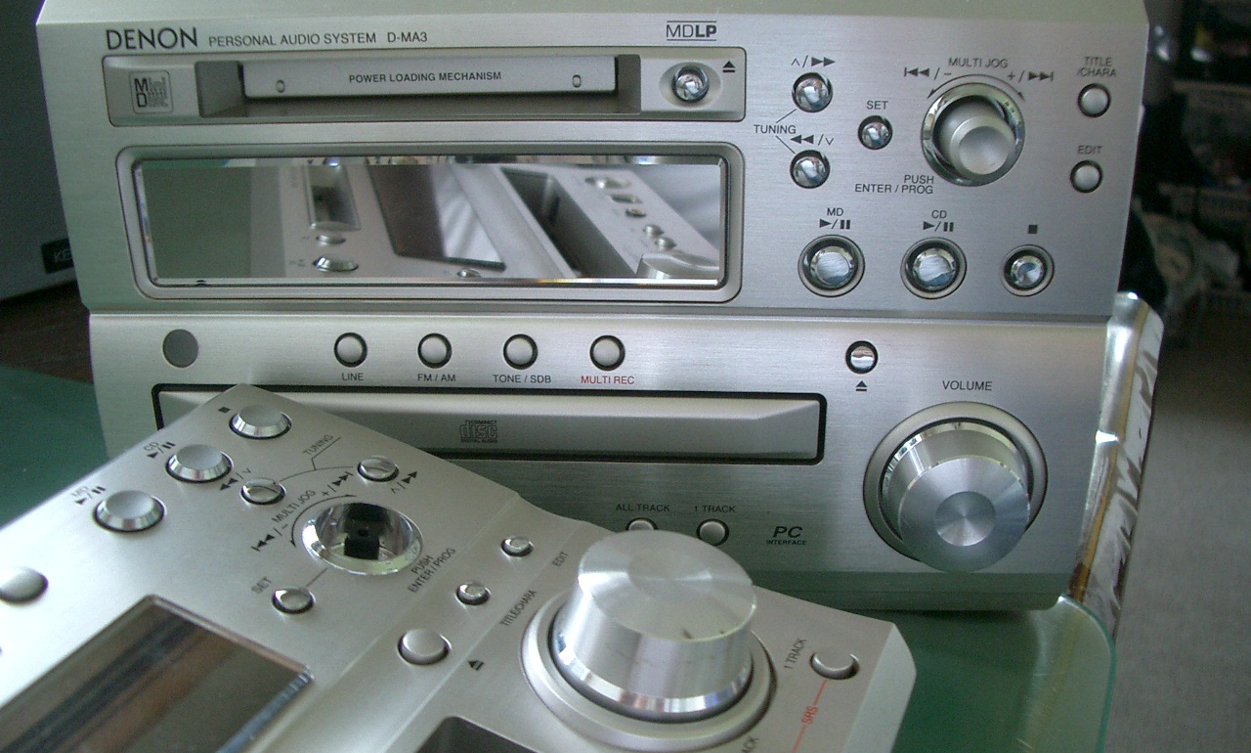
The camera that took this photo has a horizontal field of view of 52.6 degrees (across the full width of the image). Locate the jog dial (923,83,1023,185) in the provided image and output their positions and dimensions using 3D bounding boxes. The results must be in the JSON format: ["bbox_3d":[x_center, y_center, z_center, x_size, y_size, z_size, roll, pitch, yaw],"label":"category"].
[{"bbox_3d":[0.065,-0.044,0.234,0.020,0.020,0.013,1,23,3],"label":"jog dial"}]

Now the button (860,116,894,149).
[{"bbox_3d":[0.047,-0.046,0.239,0.007,0.007,0.004,1,23,3],"label":"button"}]

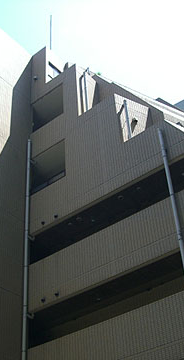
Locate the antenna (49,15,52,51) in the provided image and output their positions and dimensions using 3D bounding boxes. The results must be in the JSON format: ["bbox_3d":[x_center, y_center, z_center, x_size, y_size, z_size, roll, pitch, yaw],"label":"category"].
[{"bbox_3d":[-2.028,-7.313,26.029,0.080,3.044,0.080,-29,-45,28],"label":"antenna"}]

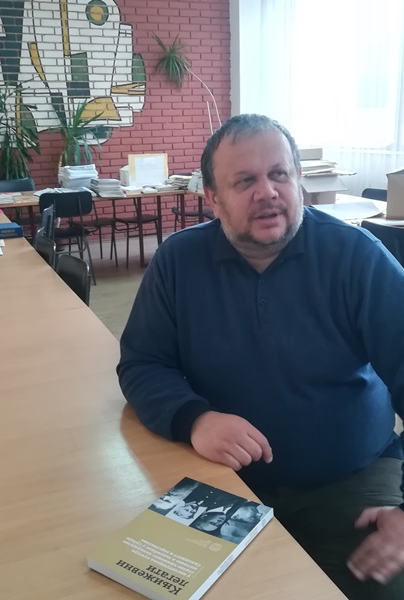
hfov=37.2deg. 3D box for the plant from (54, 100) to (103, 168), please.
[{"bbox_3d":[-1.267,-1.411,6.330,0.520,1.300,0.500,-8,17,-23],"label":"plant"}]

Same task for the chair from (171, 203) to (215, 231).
[{"bbox_3d":[-0.075,-0.920,6.440,0.440,0.820,0.520,-8,17,-23],"label":"chair"}]

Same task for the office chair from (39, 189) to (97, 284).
[{"bbox_3d":[-1.177,-0.535,5.179,0.435,0.830,0.540,-8,17,-23],"label":"office chair"}]

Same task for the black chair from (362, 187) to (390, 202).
[{"bbox_3d":[1.366,-0.490,4.895,0.520,0.810,0.430,-8,17,-23],"label":"black chair"}]

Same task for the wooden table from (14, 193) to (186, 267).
[{"bbox_3d":[-1.029,-0.614,5.583,1.630,0.750,0.840,-9,18,-25],"label":"wooden table"}]

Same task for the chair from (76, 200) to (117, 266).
[{"bbox_3d":[-1.096,-0.727,5.857,0.440,0.820,0.530,-8,17,-23],"label":"chair"}]

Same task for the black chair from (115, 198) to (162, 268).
[{"bbox_3d":[-0.667,-0.771,5.974,0.440,0.820,0.530,-9,18,-24],"label":"black chair"}]

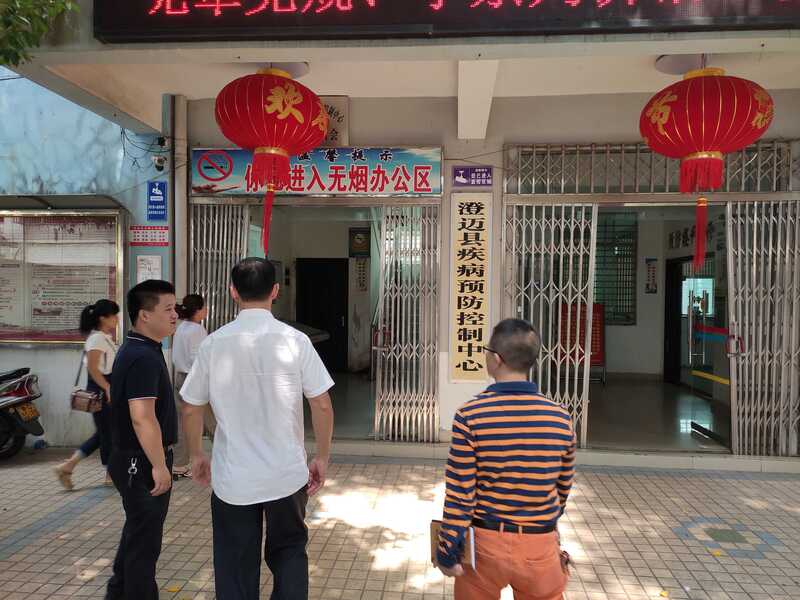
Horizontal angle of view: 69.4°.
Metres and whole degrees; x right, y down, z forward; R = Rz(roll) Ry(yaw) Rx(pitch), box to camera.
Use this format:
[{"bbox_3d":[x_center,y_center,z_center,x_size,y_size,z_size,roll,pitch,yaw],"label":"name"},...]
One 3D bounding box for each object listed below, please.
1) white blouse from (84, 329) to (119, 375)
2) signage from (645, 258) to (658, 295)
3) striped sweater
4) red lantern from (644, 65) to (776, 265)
[{"bbox_3d":[-2.467,0.436,4.800,0.250,0.380,0.370,1,1,0],"label":"white blouse"},{"bbox_3d":[4.482,-0.419,10.310,0.224,0.623,0.030,1,1,5],"label":"signage"},{"bbox_3d":[0.358,0.588,1.980,0.460,0.620,0.280,1,1,-5],"label":"striped sweater"},{"bbox_3d":[2.068,-0.888,3.930,0.805,1.385,0.805,0,1,5],"label":"red lantern"}]

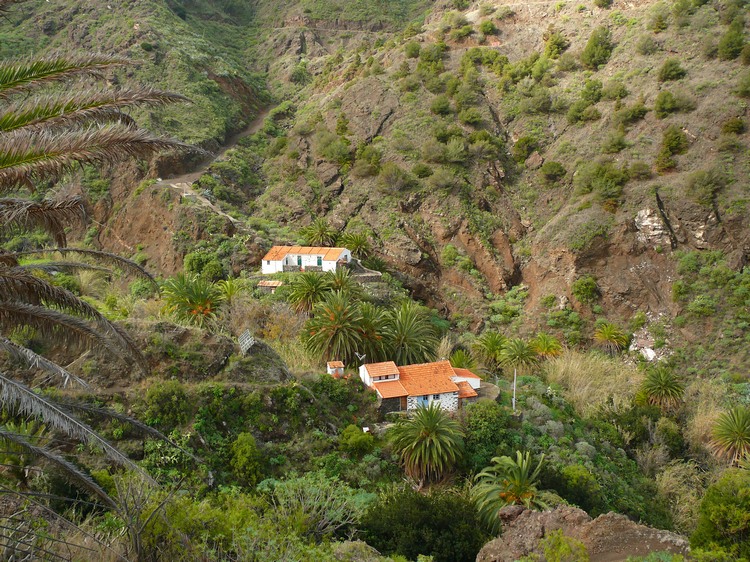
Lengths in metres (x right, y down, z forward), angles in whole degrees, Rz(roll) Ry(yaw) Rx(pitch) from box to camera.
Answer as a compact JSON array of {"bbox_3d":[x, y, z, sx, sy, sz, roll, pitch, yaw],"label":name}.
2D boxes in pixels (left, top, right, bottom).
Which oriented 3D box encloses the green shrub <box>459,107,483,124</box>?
[{"bbox_3d":[23.683,-41.042,188.000,5.800,4.500,5.600,0,13,0],"label":"green shrub"}]

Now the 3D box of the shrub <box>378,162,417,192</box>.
[{"bbox_3d":[5.000,-22.990,168.360,8.440,6.590,8.020,0,14,2],"label":"shrub"}]

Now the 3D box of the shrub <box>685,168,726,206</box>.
[{"bbox_3d":[67.573,-19.117,155.000,8.200,7.200,7.800,0,13,0],"label":"shrub"}]

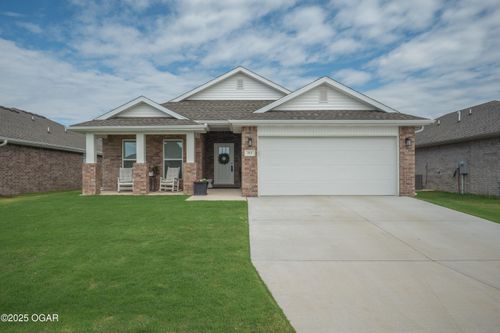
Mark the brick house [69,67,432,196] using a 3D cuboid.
[{"bbox_3d":[-0.300,-1.700,16.800,13.000,5.750,14.000,0,-1,1],"label":"brick house"}]

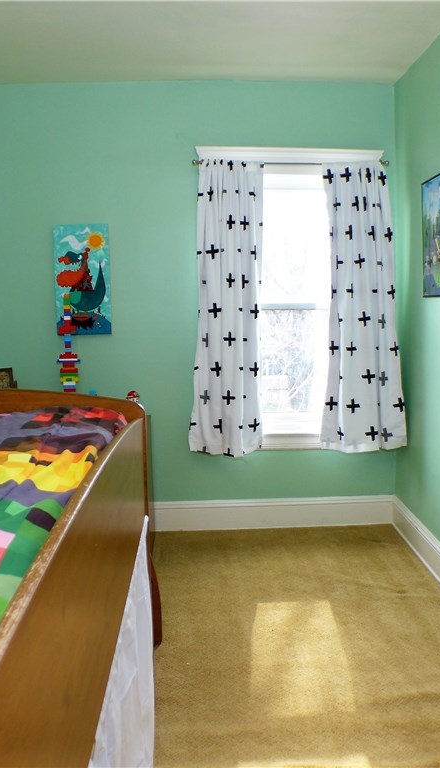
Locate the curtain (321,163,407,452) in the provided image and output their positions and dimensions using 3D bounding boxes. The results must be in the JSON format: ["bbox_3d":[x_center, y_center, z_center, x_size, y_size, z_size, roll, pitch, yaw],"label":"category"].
[{"bbox_3d":[0.792,-0.411,3.931,0.463,1.615,0.130,-1,7,-1],"label":"curtain"}]

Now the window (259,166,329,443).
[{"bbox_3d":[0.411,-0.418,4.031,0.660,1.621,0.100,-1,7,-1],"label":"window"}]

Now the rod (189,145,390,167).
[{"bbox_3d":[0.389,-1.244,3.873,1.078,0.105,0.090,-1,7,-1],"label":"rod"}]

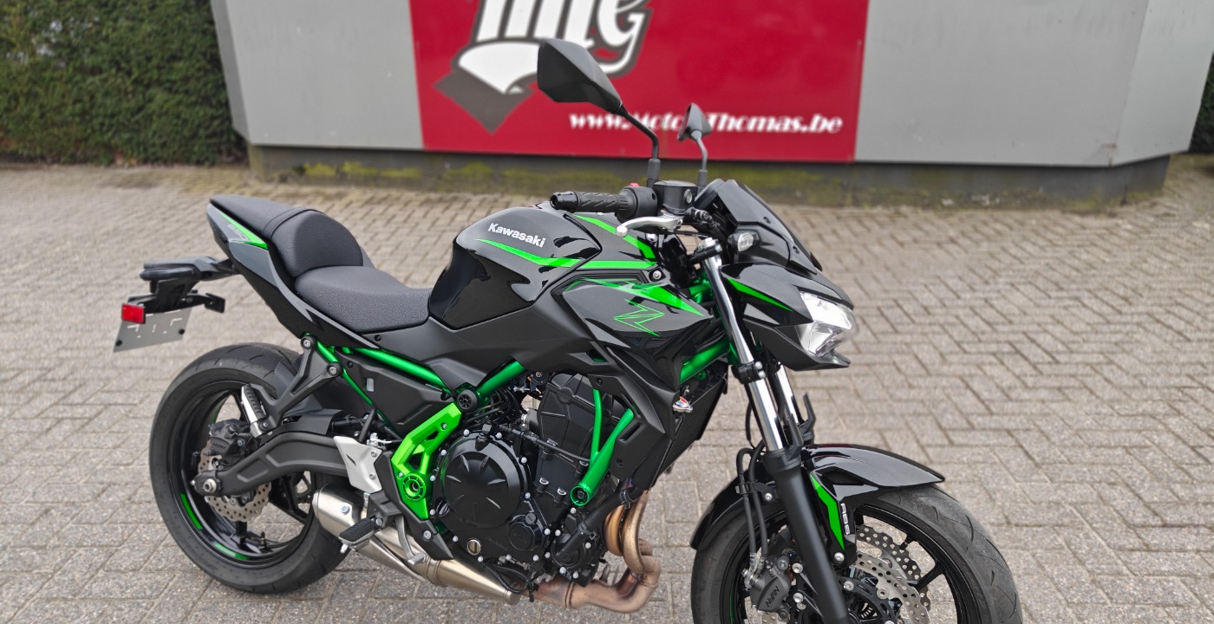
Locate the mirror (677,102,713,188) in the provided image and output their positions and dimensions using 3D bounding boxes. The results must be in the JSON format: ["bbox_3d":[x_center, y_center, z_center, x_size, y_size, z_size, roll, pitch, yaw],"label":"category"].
[{"bbox_3d":[0.196,-0.371,1.883,0.125,0.205,0.240,7,9,20],"label":"mirror"}]

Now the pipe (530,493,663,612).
[{"bbox_3d":[-0.015,0.475,1.745,0.270,0.295,0.180,7,9,20],"label":"pipe"}]

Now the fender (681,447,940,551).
[{"bbox_3d":[0.387,0.365,1.587,0.440,0.265,0.180,7,9,20],"label":"fender"}]

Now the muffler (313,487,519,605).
[{"bbox_3d":[-0.412,0.495,1.783,0.520,0.155,0.140,20,13,18],"label":"muffler"}]

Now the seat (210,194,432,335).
[{"bbox_3d":[-0.655,-0.119,1.935,0.655,0.250,0.270,7,9,20],"label":"seat"}]

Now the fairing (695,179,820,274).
[{"bbox_3d":[0.292,-0.160,1.562,0.215,0.165,0.230,7,9,20],"label":"fairing"}]

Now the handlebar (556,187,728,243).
[{"bbox_3d":[0.113,-0.193,1.628,0.170,0.095,0.750,7,9,20],"label":"handlebar"}]

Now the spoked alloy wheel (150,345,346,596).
[{"bbox_3d":[-0.859,0.385,2.073,0.624,0.624,0.160,7,9,20],"label":"spoked alloy wheel"}]

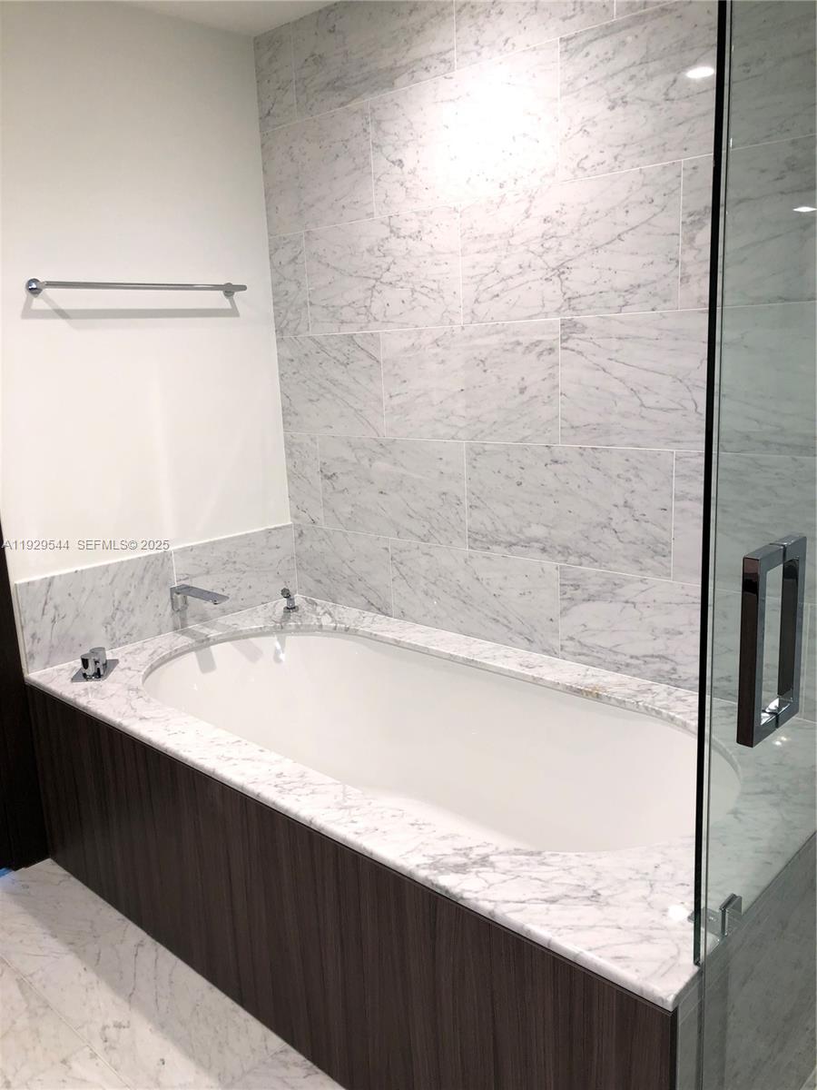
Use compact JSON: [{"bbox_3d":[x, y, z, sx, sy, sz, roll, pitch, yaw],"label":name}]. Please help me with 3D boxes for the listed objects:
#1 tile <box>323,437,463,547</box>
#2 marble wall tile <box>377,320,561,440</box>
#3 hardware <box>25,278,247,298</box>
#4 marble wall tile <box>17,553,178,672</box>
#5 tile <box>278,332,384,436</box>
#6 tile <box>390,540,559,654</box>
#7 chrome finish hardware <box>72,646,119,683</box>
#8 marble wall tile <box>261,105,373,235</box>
[{"bbox_3d":[-0.058,-0.169,2.633,0.605,0.303,0.012,9,17,42],"label":"tile"},{"bbox_3d":[0.152,-0.432,2.356,0.603,0.303,0.010,9,17,42],"label":"marble wall tile"},{"bbox_3d":[-0.725,-0.713,2.448,0.080,0.050,0.657,9,17,42],"label":"hardware"},{"bbox_3d":[-0.865,0.178,2.504,0.010,0.249,0.473,9,17,42],"label":"marble wall tile"},{"bbox_3d":[-0.241,-0.493,2.723,0.470,0.305,0.012,9,17,42],"label":"tile"},{"bbox_3d":[0.176,0.137,2.490,0.604,0.254,0.012,9,17,42],"label":"tile"},{"bbox_3d":[-0.830,0.310,2.336,0.087,0.062,0.148,-3,12,-1],"label":"chrome finish hardware"},{"bbox_3d":[-0.266,-1.090,2.583,0.464,0.303,0.010,9,17,42],"label":"marble wall tile"}]

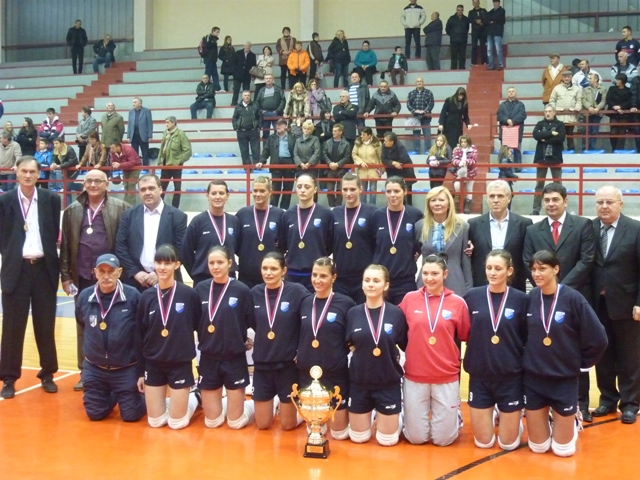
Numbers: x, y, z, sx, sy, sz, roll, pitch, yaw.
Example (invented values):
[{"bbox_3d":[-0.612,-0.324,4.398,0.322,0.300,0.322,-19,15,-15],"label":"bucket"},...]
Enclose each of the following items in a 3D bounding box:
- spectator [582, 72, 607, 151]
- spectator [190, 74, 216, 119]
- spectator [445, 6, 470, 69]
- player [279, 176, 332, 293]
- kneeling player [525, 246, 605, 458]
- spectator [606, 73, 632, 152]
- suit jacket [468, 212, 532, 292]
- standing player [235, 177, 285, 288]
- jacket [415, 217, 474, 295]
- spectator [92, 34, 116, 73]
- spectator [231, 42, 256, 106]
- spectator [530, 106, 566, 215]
[{"bbox_3d":[5.906,-2.722,17.900,0.550,1.721,0.420,1,3,18],"label":"spectator"},{"bbox_3d":[-3.036,-3.703,21.716,0.660,1.170,0.750,1,4,12],"label":"spectator"},{"bbox_3d":[3.612,-5.284,21.780,0.620,1.739,0.400,1,3,12],"label":"spectator"},{"bbox_3d":[-0.104,0.366,6.434,0.480,1.770,0.330,1,4,12],"label":"player"},{"bbox_3d":[1.570,0.690,5.412,0.540,1.247,0.620,1,4,21],"label":"kneeling player"},{"bbox_3d":[6.200,-2.618,17.273,0.540,1.660,0.360,2,4,28],"label":"spectator"},{"bbox_3d":[1.341,0.175,6.202,0.540,0.760,0.320,1,4,13],"label":"suit jacket"},{"bbox_3d":[-0.469,0.397,6.559,0.500,1.790,0.320,-1,4,-8],"label":"standing player"},{"bbox_3d":[0.943,0.190,6.273,0.460,0.720,0.300,1,4,18],"label":"jacket"},{"bbox_3d":[-6.786,-5.862,26.200,0.660,1.219,0.750,1,3,14],"label":"spectator"},{"bbox_3d":[-2.096,-4.553,22.858,0.570,1.750,0.380,0,4,0],"label":"spectator"},{"bbox_3d":[3.744,-1.318,13.633,0.580,1.814,0.420,1,3,16],"label":"spectator"}]

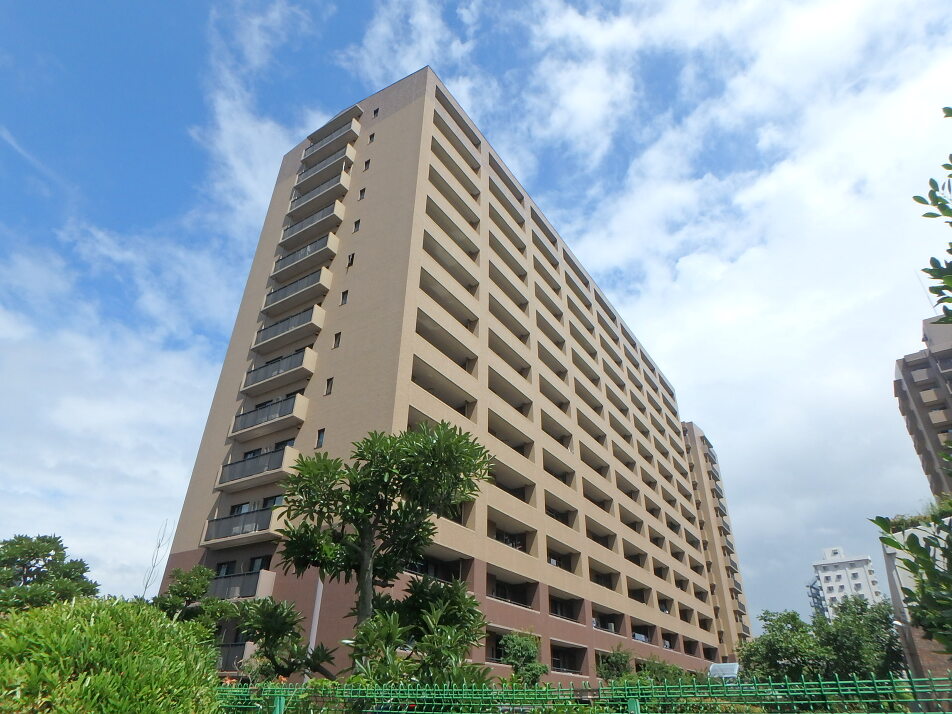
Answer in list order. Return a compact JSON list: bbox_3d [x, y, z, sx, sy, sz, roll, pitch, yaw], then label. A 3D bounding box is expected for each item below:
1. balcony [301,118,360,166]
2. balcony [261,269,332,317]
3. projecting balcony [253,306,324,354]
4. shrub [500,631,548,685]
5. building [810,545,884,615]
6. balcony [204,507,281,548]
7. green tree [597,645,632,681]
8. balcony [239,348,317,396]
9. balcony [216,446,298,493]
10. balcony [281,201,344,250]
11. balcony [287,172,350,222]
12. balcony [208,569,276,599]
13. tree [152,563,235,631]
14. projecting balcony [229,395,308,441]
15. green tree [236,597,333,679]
[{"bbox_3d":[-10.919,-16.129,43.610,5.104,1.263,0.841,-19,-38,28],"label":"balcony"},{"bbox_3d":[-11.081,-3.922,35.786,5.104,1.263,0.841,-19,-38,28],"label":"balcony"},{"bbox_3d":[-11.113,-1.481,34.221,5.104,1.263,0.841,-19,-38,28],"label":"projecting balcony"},{"bbox_3d":[1.947,13.004,23.398,2.100,3.480,2.100,-2,-32,4],"label":"shrub"},{"bbox_3d":[113.259,82.759,169.946,18.500,47.700,16.000,-18,-37,28],"label":"building"},{"bbox_3d":[-11.307,8.307,28.195,5.079,1.301,0.939,-18,-37,28],"label":"balcony"},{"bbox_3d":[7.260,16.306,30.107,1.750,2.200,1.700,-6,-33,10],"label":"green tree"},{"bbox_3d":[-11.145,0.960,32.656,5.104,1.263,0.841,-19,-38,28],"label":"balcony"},{"bbox_3d":[-11.269,5.856,29.745,5.079,1.301,0.939,-18,-37,28],"label":"balcony"},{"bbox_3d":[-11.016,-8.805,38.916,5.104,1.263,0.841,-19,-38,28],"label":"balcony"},{"bbox_3d":[-11.006,-11.300,40.594,5.079,1.301,0.939,-18,-37,28],"label":"balcony"},{"bbox_3d":[-11.346,10.856,26.584,5.079,1.301,0.939,-18,-37,28],"label":"balcony"},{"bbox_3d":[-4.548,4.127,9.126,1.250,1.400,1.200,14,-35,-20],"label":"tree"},{"bbox_3d":[-11.232,3.405,31.295,5.079,1.301,0.939,-18,-37,28],"label":"projecting balcony"},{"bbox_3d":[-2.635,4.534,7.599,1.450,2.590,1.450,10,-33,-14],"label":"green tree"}]

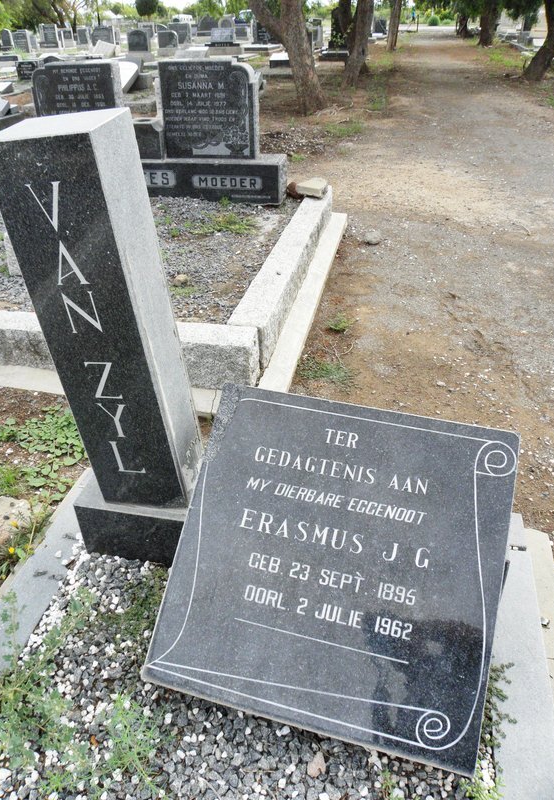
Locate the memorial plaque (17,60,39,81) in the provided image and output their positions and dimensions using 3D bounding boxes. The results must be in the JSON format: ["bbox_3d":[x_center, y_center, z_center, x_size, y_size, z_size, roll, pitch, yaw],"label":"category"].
[{"bbox_3d":[-6.455,-8.542,15.592,0.465,0.435,0.114,5,33,9],"label":"memorial plaque"}]

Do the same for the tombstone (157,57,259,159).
[{"bbox_3d":[-0.434,-1.921,3.980,0.600,0.558,0.140,6,33,9],"label":"tombstone"}]

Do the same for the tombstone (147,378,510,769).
[{"bbox_3d":[0.147,0.392,1.520,0.763,0.088,0.760,10,74,14],"label":"tombstone"}]

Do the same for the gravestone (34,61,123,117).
[{"bbox_3d":[-1.340,-1.975,4.092,0.550,0.560,0.140,6,33,9],"label":"gravestone"}]

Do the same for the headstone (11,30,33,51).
[{"bbox_3d":[-8.890,-12.528,21.000,0.572,0.652,0.180,6,33,9],"label":"headstone"}]

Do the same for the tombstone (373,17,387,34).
[{"bbox_3d":[5.165,-18.696,30.000,0.640,0.760,0.150,6,33,9],"label":"tombstone"}]

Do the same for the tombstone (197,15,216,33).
[{"bbox_3d":[-3.778,-20.564,32.936,1.013,0.895,0.190,5,33,9],"label":"tombstone"}]

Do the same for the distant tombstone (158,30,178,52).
[{"bbox_3d":[-4.464,-14.705,24.689,0.724,0.802,0.190,5,33,9],"label":"distant tombstone"}]

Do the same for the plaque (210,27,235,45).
[{"bbox_3d":[-2.268,-15.322,25.403,1.020,0.676,0.190,5,33,9],"label":"plaque"}]

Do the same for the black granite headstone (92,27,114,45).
[{"bbox_3d":[-5.950,-12.392,20.500,0.660,0.592,0.160,6,33,9],"label":"black granite headstone"}]

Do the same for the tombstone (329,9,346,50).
[{"bbox_3d":[1.960,-12.048,19.500,0.490,1.098,0.160,6,33,9],"label":"tombstone"}]

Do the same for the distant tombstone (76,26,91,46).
[{"bbox_3d":[-9.328,-17.535,29.052,0.527,0.798,0.190,5,33,9],"label":"distant tombstone"}]

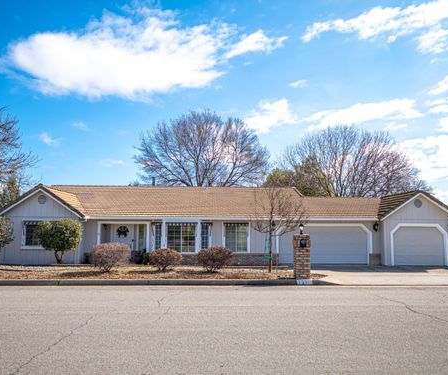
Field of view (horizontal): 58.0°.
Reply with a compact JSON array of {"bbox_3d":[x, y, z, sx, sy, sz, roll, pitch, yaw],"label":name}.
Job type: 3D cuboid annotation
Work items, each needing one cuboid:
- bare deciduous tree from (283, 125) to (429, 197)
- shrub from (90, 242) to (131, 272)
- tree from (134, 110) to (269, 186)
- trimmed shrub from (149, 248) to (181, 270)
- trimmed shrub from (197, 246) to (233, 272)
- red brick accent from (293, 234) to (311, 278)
[{"bbox_3d":[13.472,-0.121,41.075,15.050,12.855,15.050,0,-6,-1],"label":"bare deciduous tree"},{"bbox_3d":[-4.469,2.763,15.997,1.573,1.164,1.573,0,-6,-1],"label":"shrub"},{"bbox_3d":[-2.219,-0.832,39.791,13.282,13.861,13.282,0,-6,-1],"label":"tree"},{"bbox_3d":[-2.317,2.891,16.132,1.321,0.905,1.321,0,-6,-1],"label":"trimmed shrub"},{"bbox_3d":[-0.359,2.847,15.980,1.391,1.022,1.391,0,-6,-1],"label":"trimmed shrub"},{"bbox_3d":[2.265,2.030,11.903,0.471,1.286,0.440,0,-6,-1],"label":"red brick accent"}]

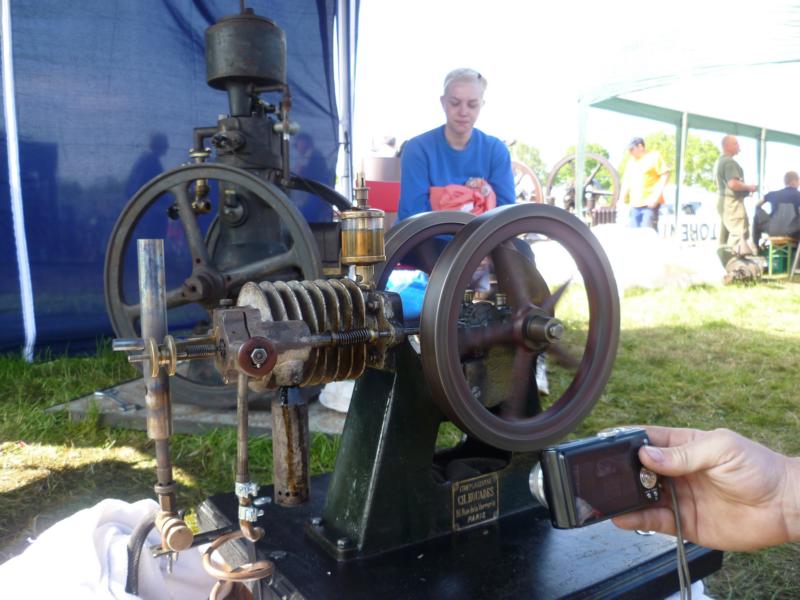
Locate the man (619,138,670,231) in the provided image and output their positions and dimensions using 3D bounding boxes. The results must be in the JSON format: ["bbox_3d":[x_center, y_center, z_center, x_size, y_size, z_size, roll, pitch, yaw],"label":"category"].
[{"bbox_3d":[3.093,-1.178,8.174,0.550,1.750,0.420,3,7,30],"label":"man"}]

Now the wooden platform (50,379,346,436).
[{"bbox_3d":[-0.443,0.324,2.116,1.036,0.060,0.720,1,6,12],"label":"wooden platform"}]

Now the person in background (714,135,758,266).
[{"bbox_3d":[4.143,-1.159,7.976,0.500,1.740,0.500,2,6,21],"label":"person in background"}]

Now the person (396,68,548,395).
[{"bbox_3d":[0.268,-0.259,2.316,0.520,1.150,0.680,-1,6,-2],"label":"person"}]

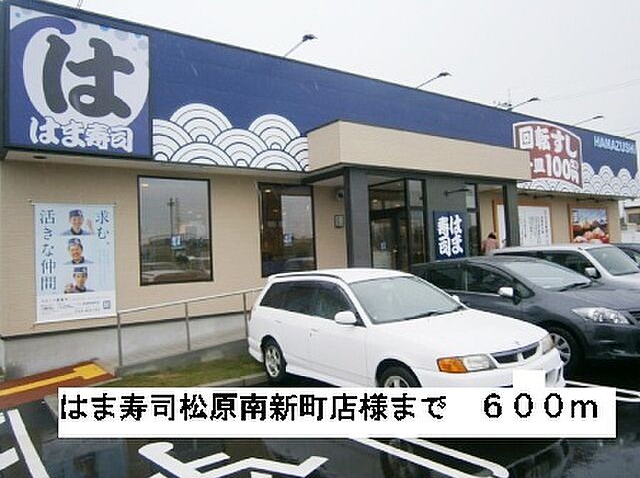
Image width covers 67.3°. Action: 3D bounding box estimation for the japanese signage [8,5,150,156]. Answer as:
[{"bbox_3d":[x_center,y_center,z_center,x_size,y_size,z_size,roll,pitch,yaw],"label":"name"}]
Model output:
[{"bbox_3d":[-3.722,-2.410,7.637,2.025,2.113,0.100,-1,-2,-35],"label":"japanese signage"}]

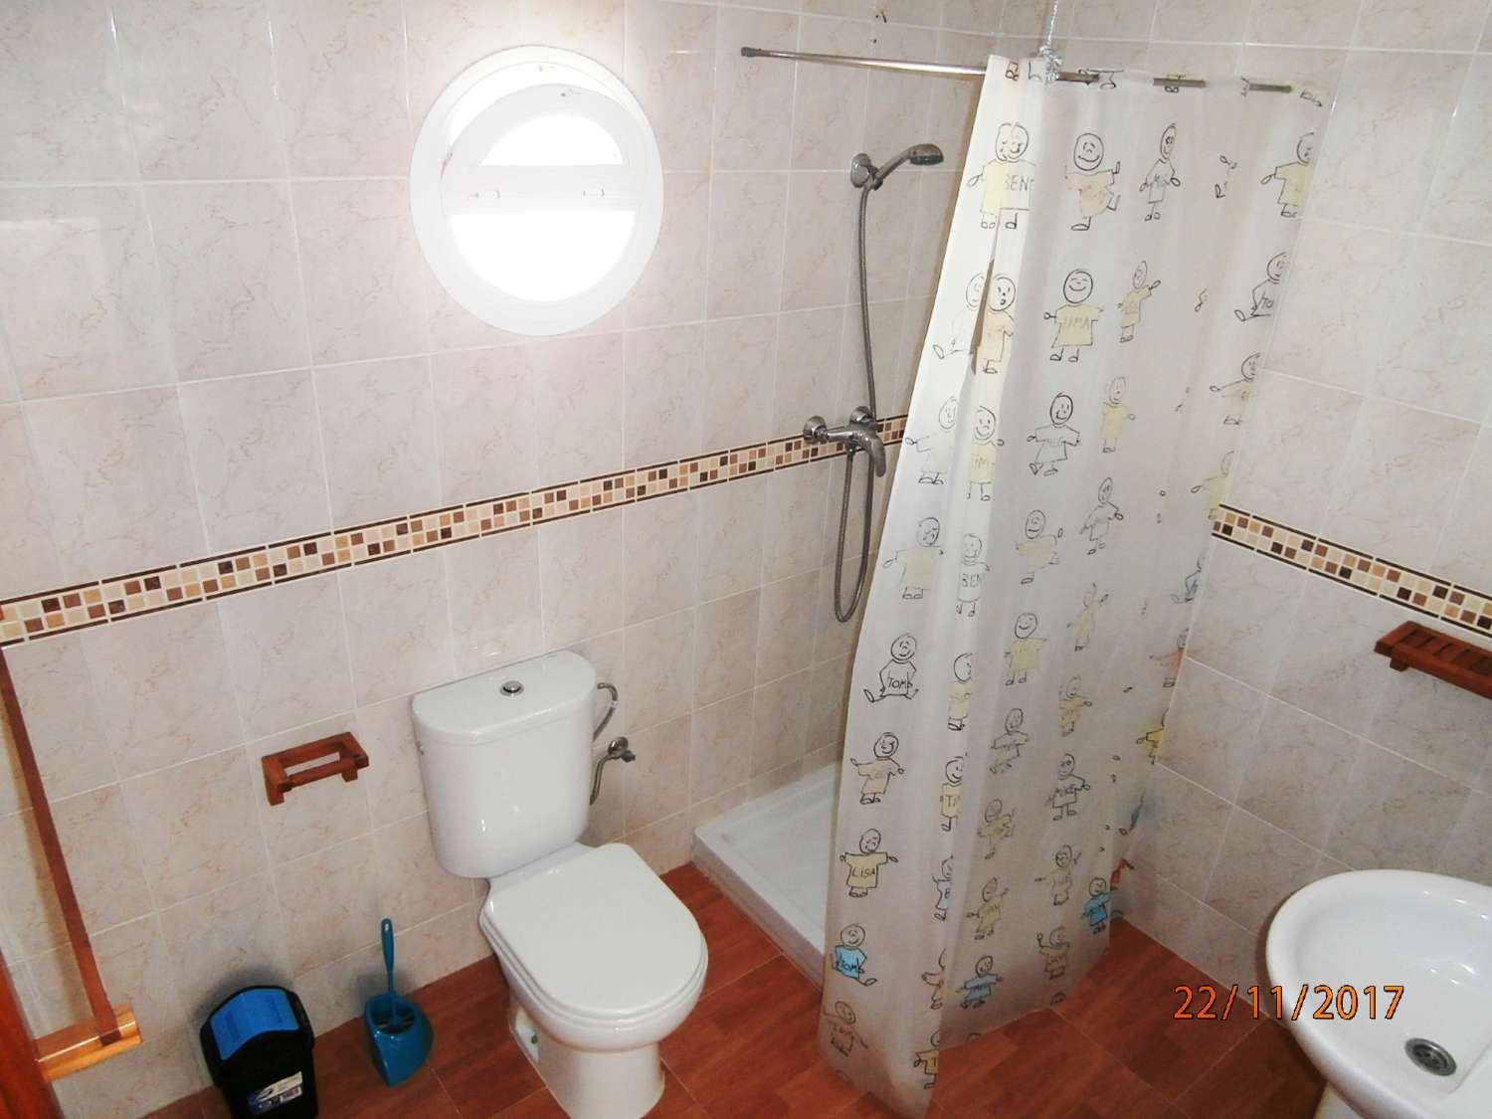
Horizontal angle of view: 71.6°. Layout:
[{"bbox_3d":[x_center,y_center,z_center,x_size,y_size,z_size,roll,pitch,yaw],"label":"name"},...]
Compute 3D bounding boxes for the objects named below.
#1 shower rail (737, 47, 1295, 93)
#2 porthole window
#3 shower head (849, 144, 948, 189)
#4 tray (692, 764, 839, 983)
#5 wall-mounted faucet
[{"bbox_3d":[0.508,-0.920,1.955,0.762,0.043,0.713,-16,31,-35],"label":"shower rail"},{"bbox_3d":[-0.336,-0.636,1.829,0.492,0.492,0.100,-16,31,-35],"label":"porthole window"},{"bbox_3d":[0.317,-0.827,2.176,0.080,0.110,0.238,-16,31,-35],"label":"shower head"},{"bbox_3d":[0.419,0.826,2.734,0.799,0.105,0.800,-16,31,-35],"label":"tray"},{"bbox_3d":[0.272,-0.275,2.478,0.225,0.130,0.168,-16,31,-35],"label":"wall-mounted faucet"}]

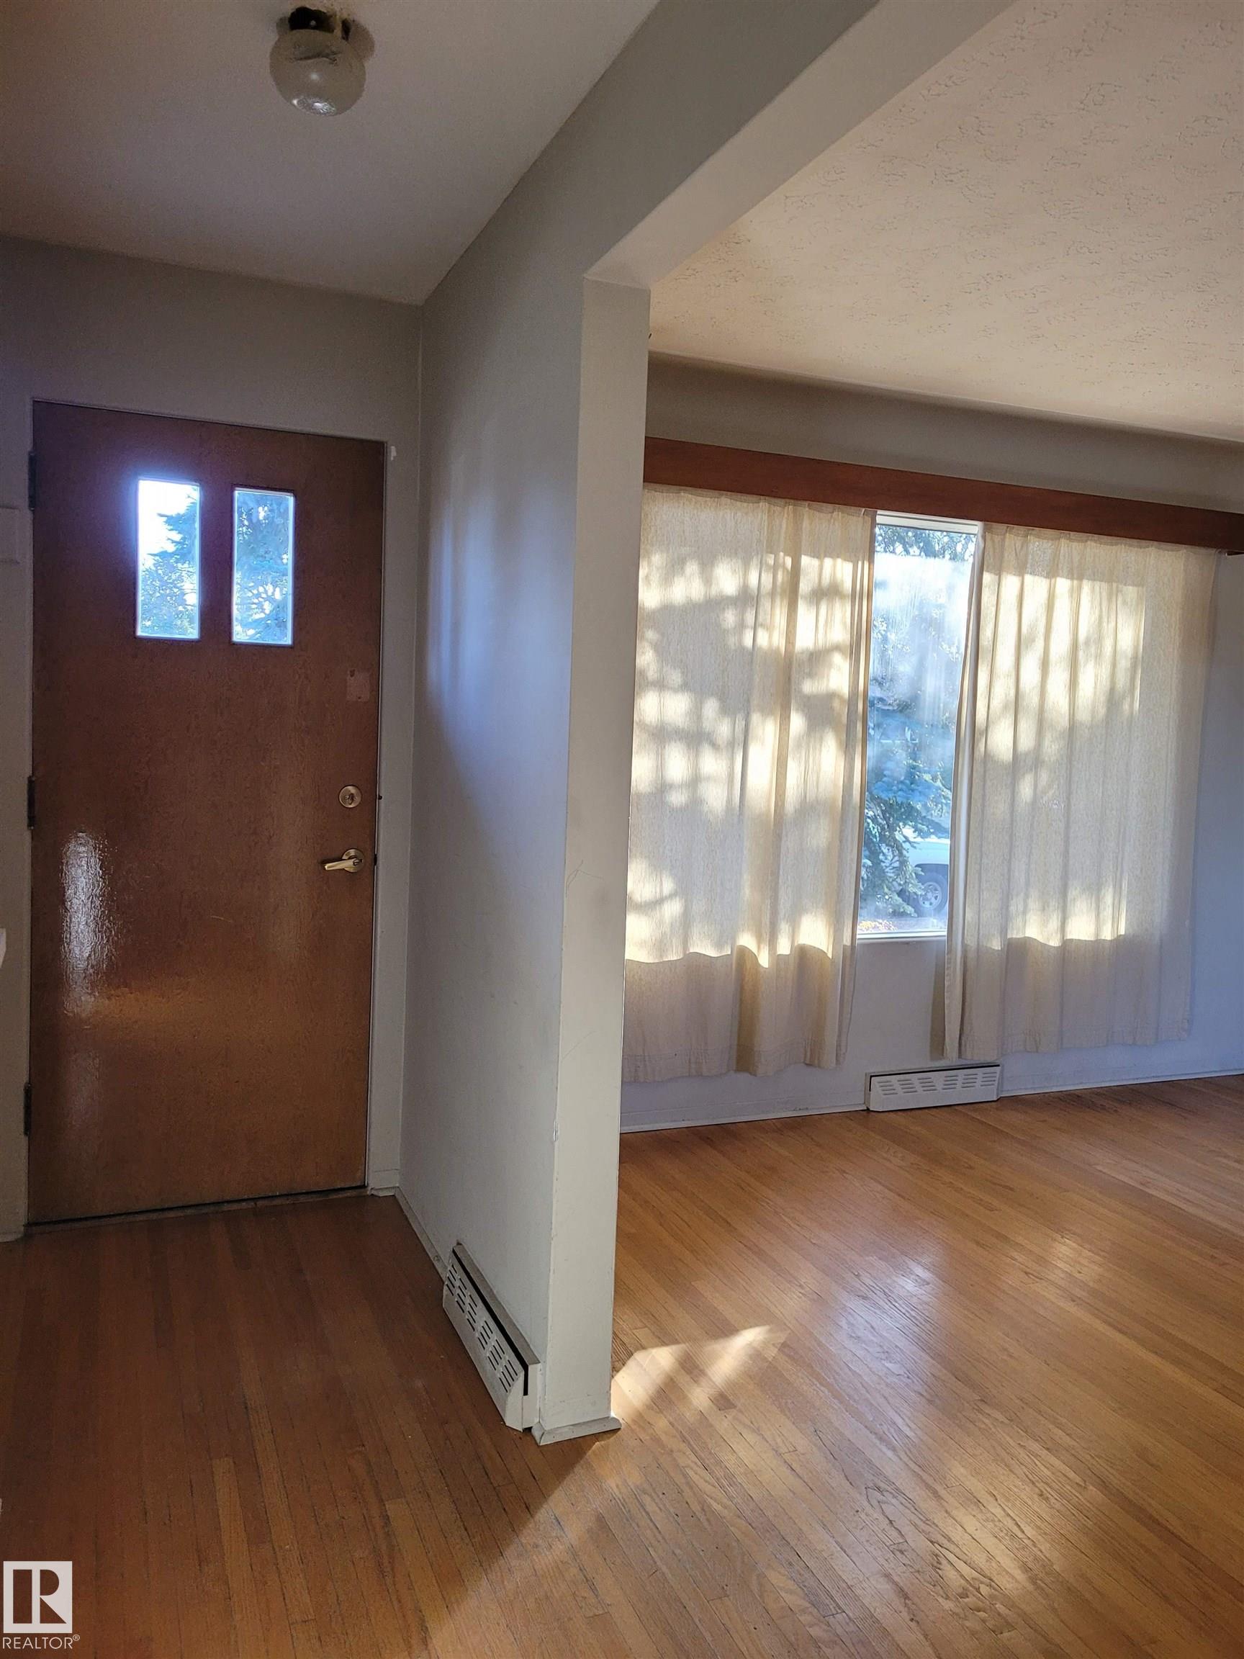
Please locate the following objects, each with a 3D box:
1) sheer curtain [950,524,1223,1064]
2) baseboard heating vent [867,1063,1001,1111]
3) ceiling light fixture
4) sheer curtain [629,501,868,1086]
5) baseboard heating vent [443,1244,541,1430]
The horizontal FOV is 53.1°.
[{"bbox_3d":[1.716,-0.109,4.574,1.163,1.879,0.094,0,5,-22],"label":"sheer curtain"},{"bbox_3d":[1.137,0.934,4.491,0.583,0.128,0.072,0,5,-22],"label":"baseboard heating vent"},{"bbox_3d":[-0.497,-1.240,2.022,0.153,0.131,0.153,0,5,-22],"label":"ceiling light fixture"},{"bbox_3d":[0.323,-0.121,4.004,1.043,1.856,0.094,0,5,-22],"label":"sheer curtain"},{"bbox_3d":[-0.287,1.036,2.590,0.071,0.122,0.573,0,5,-22],"label":"baseboard heating vent"}]

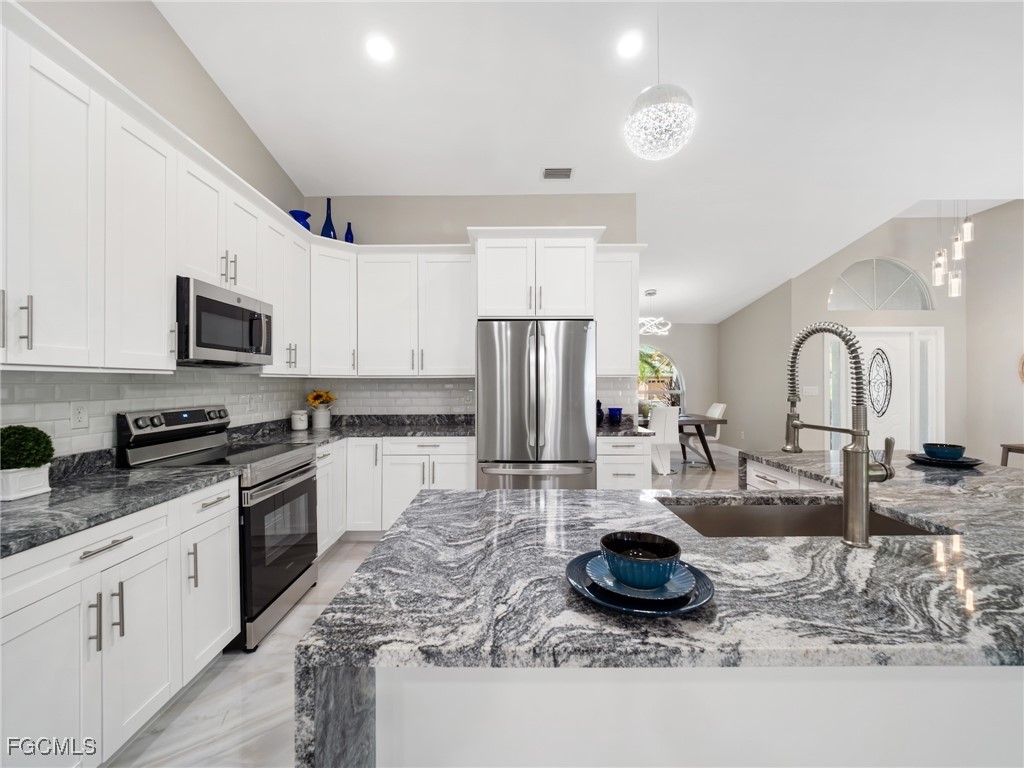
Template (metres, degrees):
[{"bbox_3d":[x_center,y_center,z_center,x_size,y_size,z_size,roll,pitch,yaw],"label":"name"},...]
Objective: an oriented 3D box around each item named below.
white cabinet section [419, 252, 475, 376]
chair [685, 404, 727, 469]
[{"bbox_3d":[-0.562,-0.610,3.800,0.520,1.080,0.330,0,0,0],"label":"white cabinet section"},{"bbox_3d":[3.115,0.812,6.777,0.645,0.978,0.454,0,0,0],"label":"chair"}]

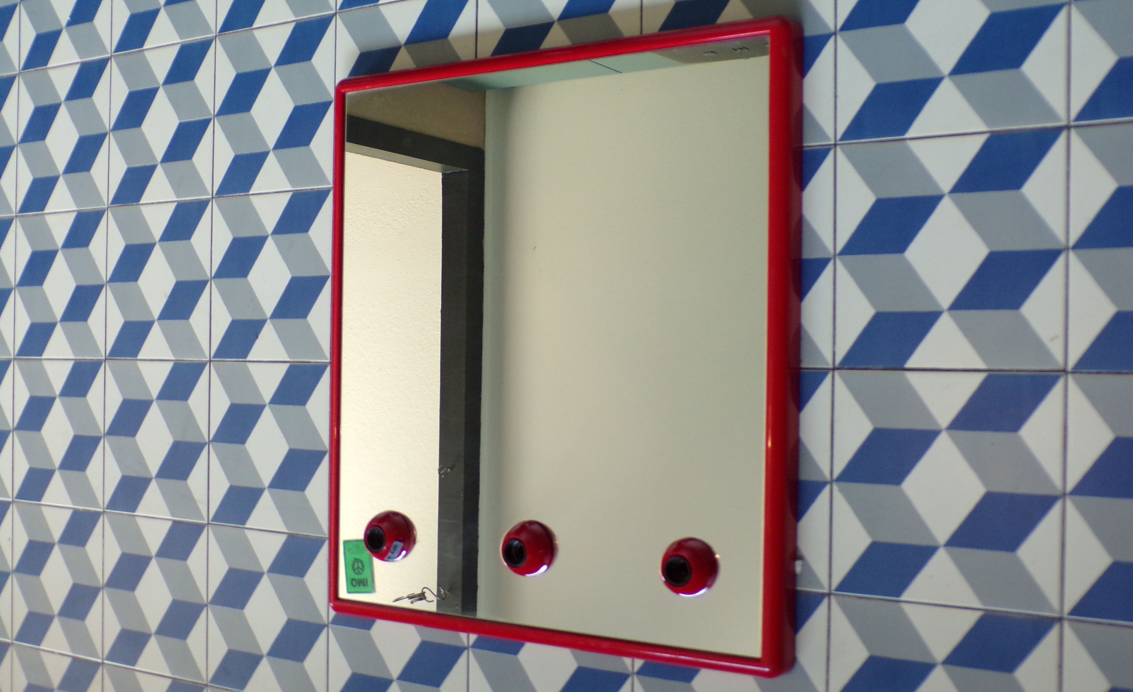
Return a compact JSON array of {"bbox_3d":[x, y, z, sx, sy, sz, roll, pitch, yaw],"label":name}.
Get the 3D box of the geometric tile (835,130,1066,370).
[{"bbox_3d":[0.326,-0.080,1.042,0.199,0.010,0.200,0,89,31],"label":"geometric tile"}]

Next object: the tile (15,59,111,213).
[{"bbox_3d":[-0.700,-0.290,1.694,0.200,0.012,0.200,0,89,31],"label":"tile"}]

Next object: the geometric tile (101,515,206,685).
[{"bbox_3d":[-0.534,0.325,1.583,0.200,0.012,0.200,0,89,31],"label":"geometric tile"}]

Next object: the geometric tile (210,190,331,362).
[{"bbox_3d":[-0.352,-0.083,1.455,0.199,0.010,0.200,0,89,31],"label":"geometric tile"}]

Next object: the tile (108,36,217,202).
[{"bbox_3d":[-0.528,-0.290,1.589,0.200,0.012,0.200,0,89,31],"label":"tile"}]

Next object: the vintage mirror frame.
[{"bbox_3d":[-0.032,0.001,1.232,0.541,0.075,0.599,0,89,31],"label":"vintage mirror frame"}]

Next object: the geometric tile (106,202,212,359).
[{"bbox_3d":[-0.530,-0.085,1.587,0.200,0.012,0.200,0,89,31],"label":"geometric tile"}]

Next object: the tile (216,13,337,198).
[{"bbox_3d":[-0.355,-0.289,1.484,0.200,0.012,0.200,0,89,31],"label":"tile"}]

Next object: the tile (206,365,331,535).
[{"bbox_3d":[-0.354,0.119,1.453,0.199,0.010,0.200,0,89,31],"label":"tile"}]

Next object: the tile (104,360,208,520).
[{"bbox_3d":[-0.524,0.118,1.557,0.199,0.010,0.200,0,89,31],"label":"tile"}]

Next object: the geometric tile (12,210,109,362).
[{"bbox_3d":[-0.691,-0.084,1.662,0.199,0.010,0.200,0,89,31],"label":"geometric tile"}]

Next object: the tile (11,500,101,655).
[{"bbox_3d":[-0.695,0.319,1.658,0.199,0.010,0.200,0,89,31],"label":"tile"}]

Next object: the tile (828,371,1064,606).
[{"bbox_3d":[0.331,0.124,1.060,0.200,0.012,0.200,0,89,31],"label":"tile"}]

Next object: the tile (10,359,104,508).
[{"bbox_3d":[-0.704,0.119,1.690,0.200,0.012,0.200,0,89,31],"label":"tile"}]

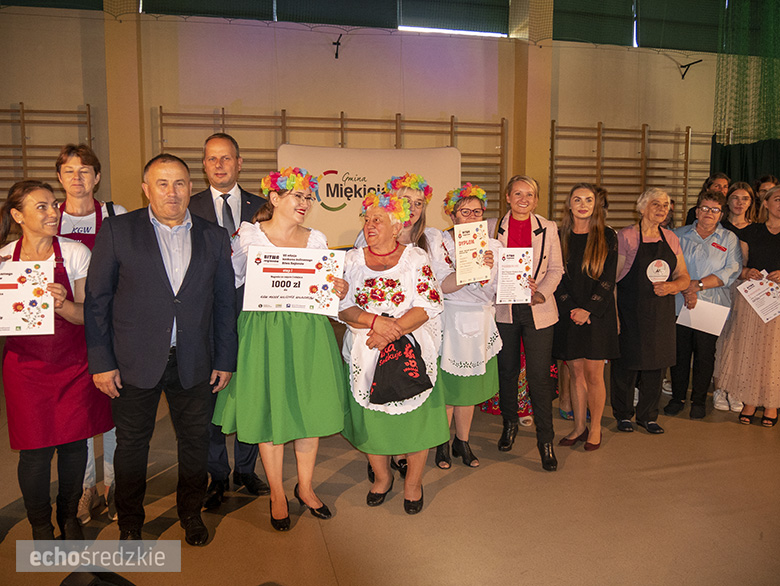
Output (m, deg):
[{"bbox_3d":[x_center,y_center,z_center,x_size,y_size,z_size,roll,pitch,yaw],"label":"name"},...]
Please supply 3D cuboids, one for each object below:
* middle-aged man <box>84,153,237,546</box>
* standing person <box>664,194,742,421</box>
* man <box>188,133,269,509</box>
[{"bbox_3d":[-1.033,0.252,2.841,0.650,1.717,0.360,-3,8,-24],"label":"middle-aged man"},{"bbox_3d":[2.306,0.069,4.659,0.530,1.631,0.360,3,8,22],"label":"standing person"},{"bbox_3d":[-0.841,0.130,3.249,0.540,1.858,0.360,-2,7,-16],"label":"man"}]

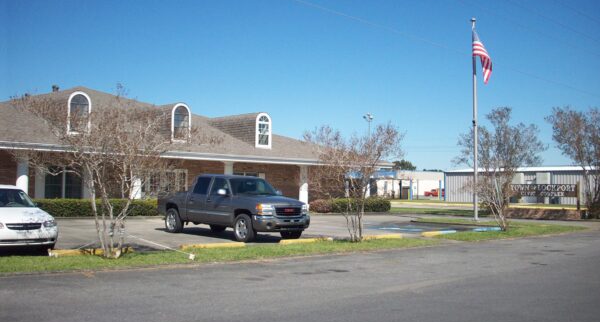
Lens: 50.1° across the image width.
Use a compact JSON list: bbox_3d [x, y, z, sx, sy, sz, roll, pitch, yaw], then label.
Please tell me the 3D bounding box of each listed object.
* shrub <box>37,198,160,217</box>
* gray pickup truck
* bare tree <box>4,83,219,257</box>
[{"bbox_3d":[-9.146,2.092,28.677,6.918,0.820,1.000,3,-3,-41],"label":"shrub"},{"bbox_3d":[-2.207,1.392,20.026,2.030,1.930,5.820,3,-3,-42],"label":"gray pickup truck"},{"bbox_3d":[-4.099,0.222,14.196,4.500,3.720,4.100,1,-2,0],"label":"bare tree"}]

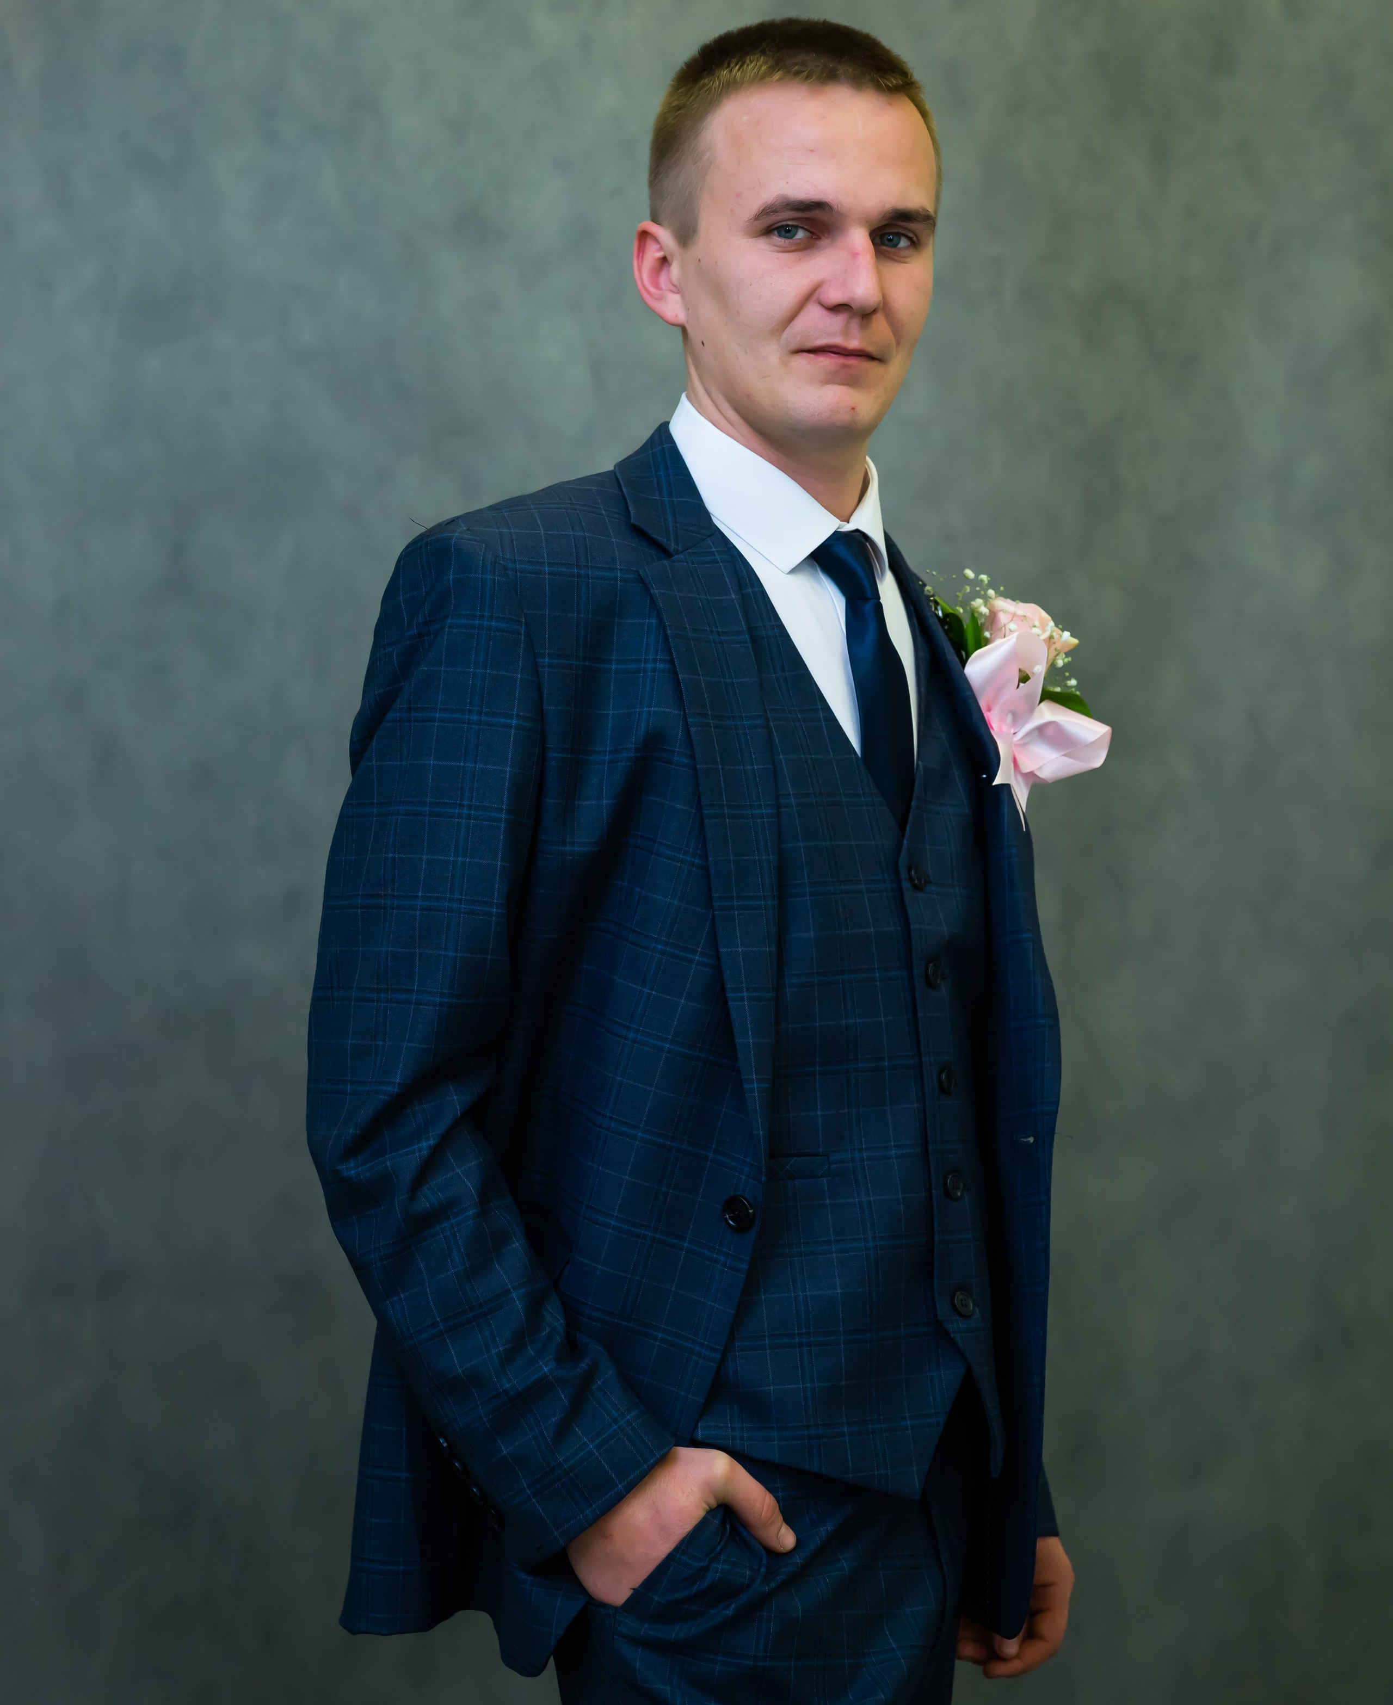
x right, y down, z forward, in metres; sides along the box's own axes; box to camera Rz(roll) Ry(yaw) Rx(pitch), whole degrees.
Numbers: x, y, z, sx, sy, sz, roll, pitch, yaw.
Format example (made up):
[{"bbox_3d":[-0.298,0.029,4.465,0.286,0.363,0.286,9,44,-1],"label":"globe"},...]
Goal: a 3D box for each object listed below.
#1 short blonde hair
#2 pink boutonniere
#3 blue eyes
[{"bbox_3d":[0.053,-0.404,2.155,0.165,0.160,0.190,0,0,-29],"label":"short blonde hair"},{"bbox_3d":[0.186,-0.091,2.145,0.075,0.145,0.100,0,0,43],"label":"pink boutonniere"},{"bbox_3d":[0.081,-0.344,2.080,0.095,0.014,0.020,0,0,-28],"label":"blue eyes"}]

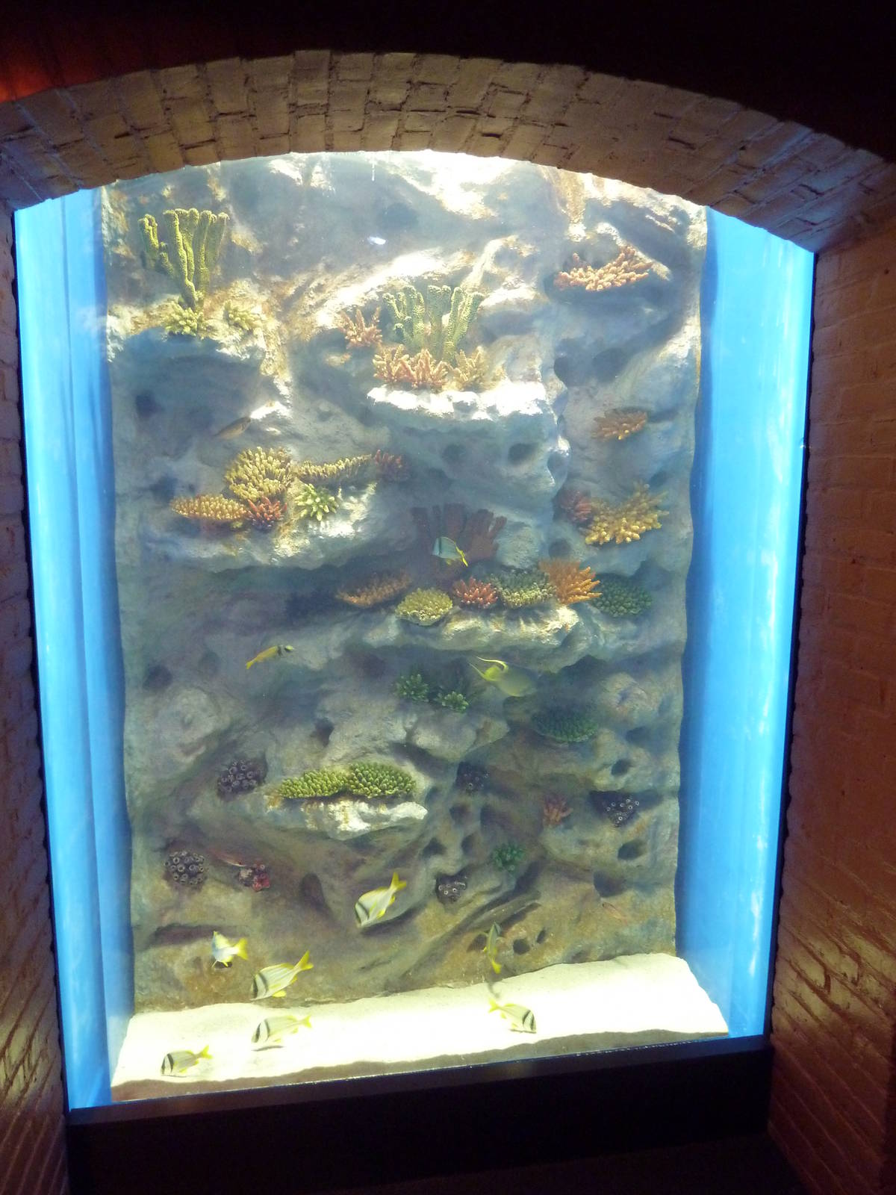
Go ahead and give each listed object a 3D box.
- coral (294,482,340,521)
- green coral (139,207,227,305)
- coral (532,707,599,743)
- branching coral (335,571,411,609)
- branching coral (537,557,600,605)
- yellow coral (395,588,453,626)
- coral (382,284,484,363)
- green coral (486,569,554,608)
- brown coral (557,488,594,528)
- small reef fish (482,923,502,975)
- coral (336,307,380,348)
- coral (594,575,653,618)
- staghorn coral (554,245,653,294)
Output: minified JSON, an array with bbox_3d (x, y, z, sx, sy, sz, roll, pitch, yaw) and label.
[{"bbox_3d":[-0.299,-0.220,1.976,0.102,0.088,0.090,-1,8,-9],"label":"coral"},{"bbox_3d":[-0.576,-0.740,1.893,0.182,0.200,0.110,-1,8,-9],"label":"green coral"},{"bbox_3d":[0.289,0.316,2.129,0.154,0.075,0.130,-1,8,-9],"label":"coral"},{"bbox_3d":[-0.183,-0.020,2.094,0.179,0.085,0.120,-1,8,-9],"label":"branching coral"},{"bbox_3d":[0.280,-0.039,2.020,0.130,0.102,0.110,-1,8,-10],"label":"branching coral"},{"bbox_3d":[-0.059,0.021,2.063,0.132,0.083,0.110,-1,8,-9],"label":"yellow coral"},{"bbox_3d":[-0.035,-0.614,1.932,0.224,0.169,0.110,-1,8,-9],"label":"coral"},{"bbox_3d":[0.172,-0.021,2.055,0.154,0.091,0.120,-1,8,-9],"label":"green coral"},{"bbox_3d":[0.316,-0.224,2.146,0.082,0.094,0.075,-1,8,-9],"label":"brown coral"},{"bbox_3d":[0.109,0.877,2.153,0.035,0.060,0.140,1,30,3],"label":"small reef fish"},{"bbox_3d":[-0.200,-0.607,1.937,0.098,0.087,0.080,-1,8,-9],"label":"coral"},{"bbox_3d":[0.431,-0.002,2.120,0.134,0.097,0.110,-1,8,-9],"label":"coral"},{"bbox_3d":[0.362,-0.764,2.009,0.219,0.100,0.140,-1,8,-9],"label":"staghorn coral"}]

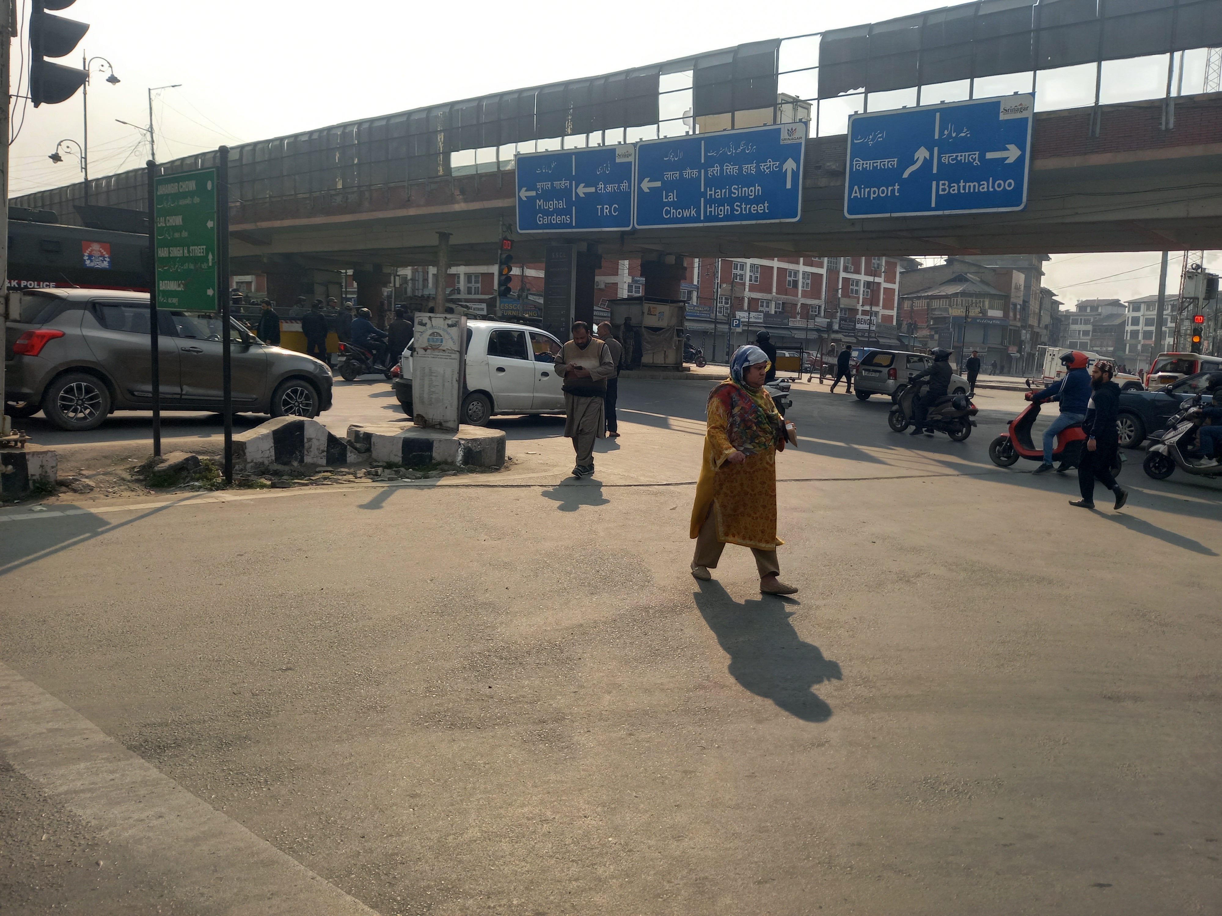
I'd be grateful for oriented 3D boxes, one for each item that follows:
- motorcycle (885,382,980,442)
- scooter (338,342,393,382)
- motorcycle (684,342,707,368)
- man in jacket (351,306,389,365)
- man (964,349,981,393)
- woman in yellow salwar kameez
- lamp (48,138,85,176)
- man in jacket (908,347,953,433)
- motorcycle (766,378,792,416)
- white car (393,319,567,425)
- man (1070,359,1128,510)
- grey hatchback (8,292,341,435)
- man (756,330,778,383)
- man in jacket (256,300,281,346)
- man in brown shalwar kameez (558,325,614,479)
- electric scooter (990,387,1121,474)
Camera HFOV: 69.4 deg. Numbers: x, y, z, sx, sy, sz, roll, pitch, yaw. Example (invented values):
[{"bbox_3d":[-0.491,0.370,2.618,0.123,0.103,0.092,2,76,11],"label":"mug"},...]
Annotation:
[{"bbox_3d":[6.191,-0.953,16.950,1.760,1.120,0.680,11,11,41],"label":"motorcycle"},{"bbox_3d":[-5.460,-2.320,19.900,0.680,1.130,1.800,6,8,31],"label":"scooter"},{"bbox_3d":[4.016,-5.184,45.000,2.020,1.100,0.750,6,8,32],"label":"motorcycle"},{"bbox_3d":[-5.449,-2.706,20.000,0.580,1.300,0.820,7,9,32],"label":"man in jacket"},{"bbox_3d":[14.100,-3.347,34.300,0.540,1.700,0.360,5,7,24],"label":"man"},{"bbox_3d":[0.870,0.050,5.780,0.660,1.590,0.540,4,7,20],"label":"woman in yellow salwar kameez"},{"bbox_3d":[-16.663,-9.215,27.000,1.000,1.060,0.420,-2,8,-32],"label":"lamp"},{"bbox_3d":[6.146,-1.282,16.900,0.800,1.620,0.580,9,10,42],"label":"man in jacket"},{"bbox_3d":[3.026,-1.405,18.337,0.680,1.120,1.780,-2,10,-35],"label":"motorcycle"},{"bbox_3d":[-1.698,-1.443,15.009,1.525,1.560,3.565,11,11,43],"label":"white car"},{"bbox_3d":[5.597,-0.286,10.150,0.600,1.700,0.460,5,8,15],"label":"man"},{"bbox_3d":[-5.180,-1.160,10.430,1.735,1.530,3.840,7,7,38],"label":"grey hatchback"},{"bbox_3d":[2.863,-1.671,16.700,0.560,1.450,0.750,-3,9,-38],"label":"man"},{"bbox_3d":[-7.800,-2.770,20.100,0.540,1.700,0.400,7,8,35],"label":"man in jacket"},{"bbox_3d":[-0.267,-0.639,9.600,0.600,1.680,0.450,3,7,4],"label":"man in brown shalwar kameez"},{"bbox_3d":[6.280,-0.380,12.350,1.850,1.170,0.700,8,9,43],"label":"electric scooter"}]

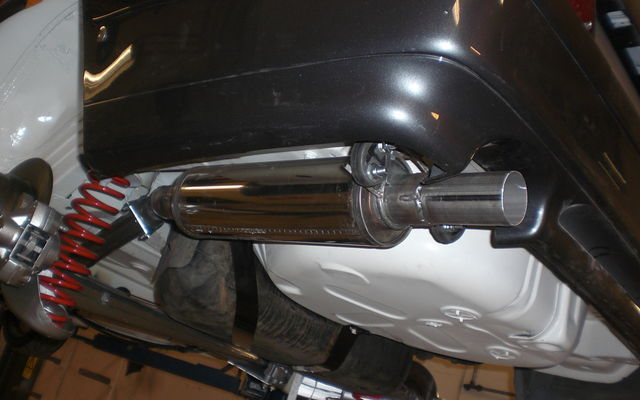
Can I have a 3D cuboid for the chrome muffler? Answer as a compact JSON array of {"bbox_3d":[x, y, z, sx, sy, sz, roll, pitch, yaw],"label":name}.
[{"bbox_3d":[-0.029,0.004,1.036,0.705,0.131,0.131,-1,-25,42],"label":"chrome muffler"}]

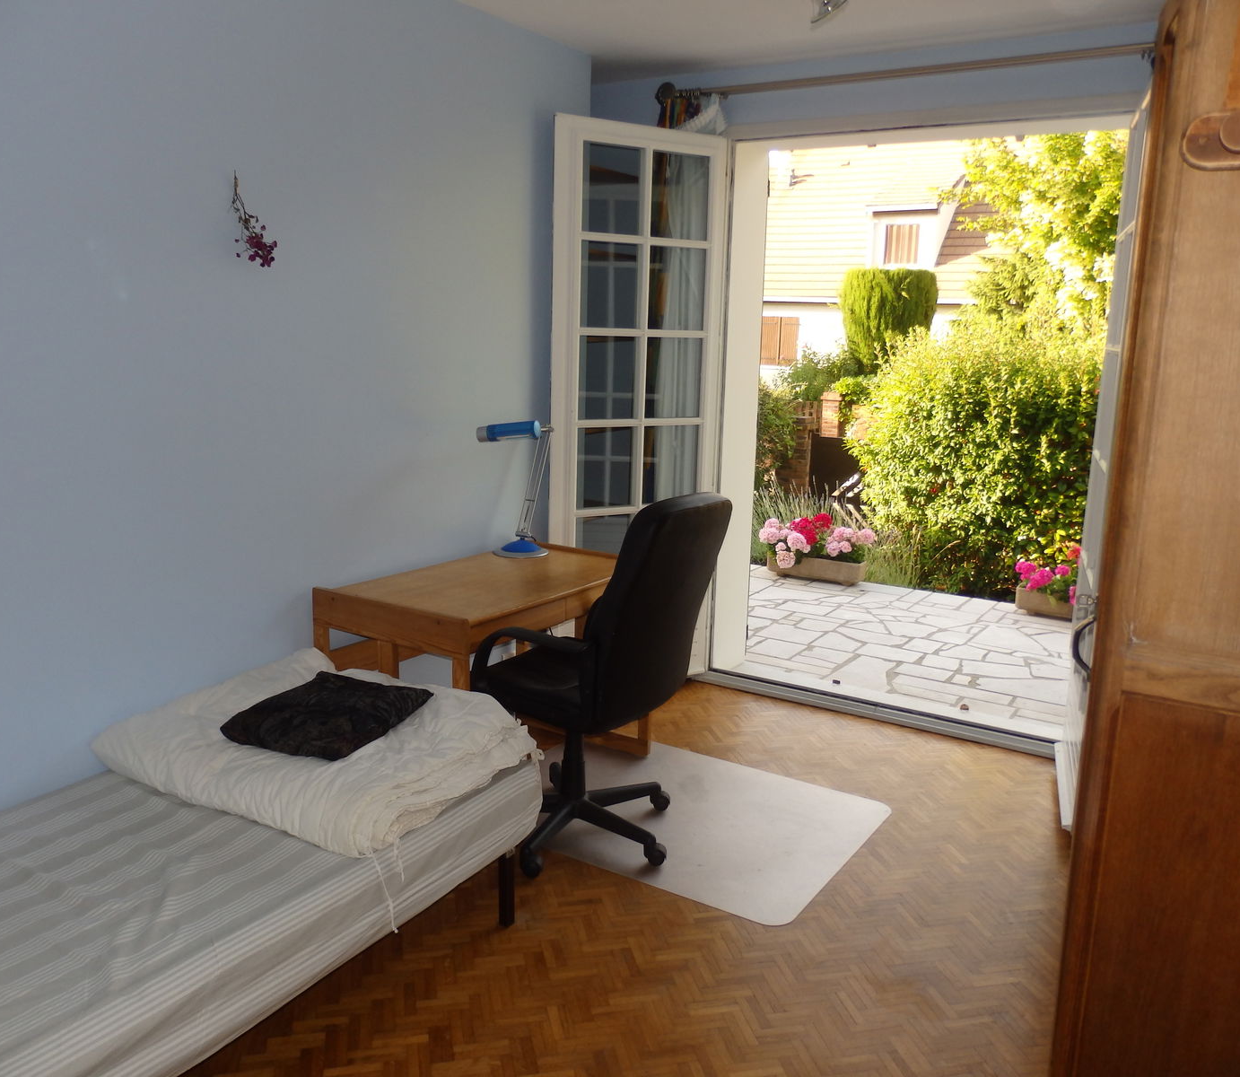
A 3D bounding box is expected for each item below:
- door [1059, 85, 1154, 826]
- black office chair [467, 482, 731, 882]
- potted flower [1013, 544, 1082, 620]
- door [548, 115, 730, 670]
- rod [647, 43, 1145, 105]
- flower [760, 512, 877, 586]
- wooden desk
[{"bbox_3d":[1.528,-0.242,3.208,0.080,2.160,0.730,6,12,20],"label":"door"},{"bbox_3d":[-0.091,0.370,3.046,0.670,1.050,0.600,8,13,29],"label":"black office chair"},{"bbox_3d":[2.584,0.232,5.827,0.660,0.420,0.300,8,13,29],"label":"potted flower"},{"bbox_3d":[0.056,-0.467,4.092,0.735,2.175,0.060,-4,12,-27],"label":"door"},{"bbox_3d":[0.977,-1.615,3.595,1.930,0.085,0.100,8,13,29],"label":"rod"},{"bbox_3d":[1.278,0.038,6.643,0.740,0.440,0.300,8,13,29],"label":"flower"},{"bbox_3d":[-0.396,0.463,3.337,0.570,0.745,1.020,8,13,29],"label":"wooden desk"}]

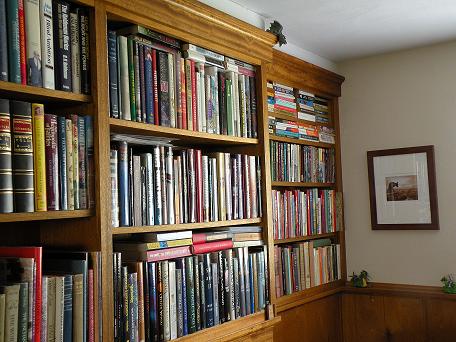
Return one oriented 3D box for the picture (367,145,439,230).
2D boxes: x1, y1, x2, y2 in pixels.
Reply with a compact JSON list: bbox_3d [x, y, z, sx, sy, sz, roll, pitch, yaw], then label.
[{"bbox_3d":[0.907,0.095,2.867,0.349,0.419,0.025,-5,-4,37],"label":"picture"}]

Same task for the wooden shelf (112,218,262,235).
[{"bbox_3d":[-0.197,0.187,1.893,0.240,0.017,0.775,-5,-4,36],"label":"wooden shelf"}]

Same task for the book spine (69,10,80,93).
[{"bbox_3d":[-0.470,-0.315,1.539,0.145,0.220,0.025,-5,-4,37],"label":"book spine"}]

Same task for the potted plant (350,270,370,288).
[{"bbox_3d":[0.691,0.567,2.891,0.085,0.088,0.075,-5,-4,37],"label":"potted plant"}]

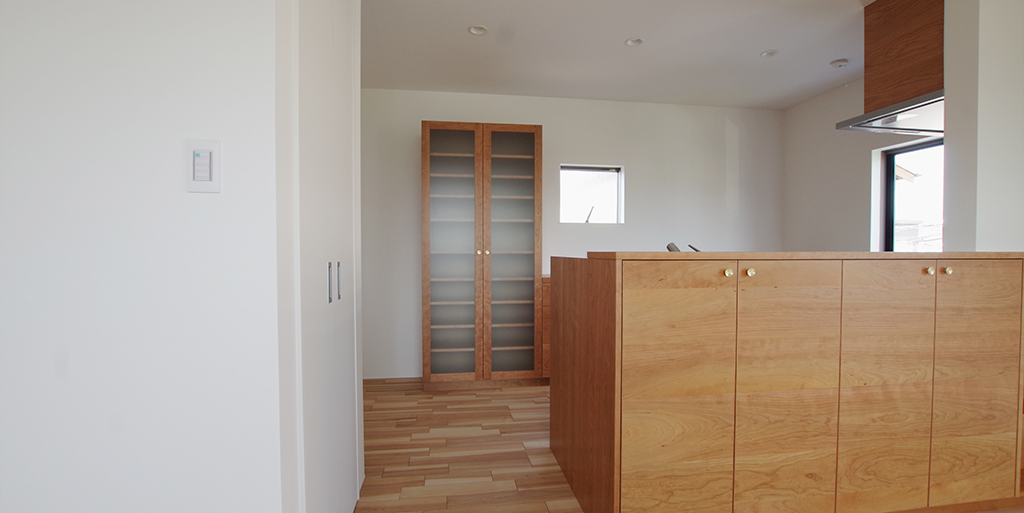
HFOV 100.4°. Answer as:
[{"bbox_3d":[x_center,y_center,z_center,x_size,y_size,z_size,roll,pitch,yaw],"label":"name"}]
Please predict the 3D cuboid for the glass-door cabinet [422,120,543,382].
[{"bbox_3d":[-0.235,-0.029,3.343,0.893,1.918,0.365,0,1,-8],"label":"glass-door cabinet"}]

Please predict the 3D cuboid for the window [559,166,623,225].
[{"bbox_3d":[0.682,-0.531,3.711,0.569,0.496,0.100,0,1,-8],"label":"window"}]

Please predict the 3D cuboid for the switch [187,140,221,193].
[{"bbox_3d":[-0.674,-0.197,0.928,0.068,0.116,0.012,0,1,-8],"label":"switch"}]

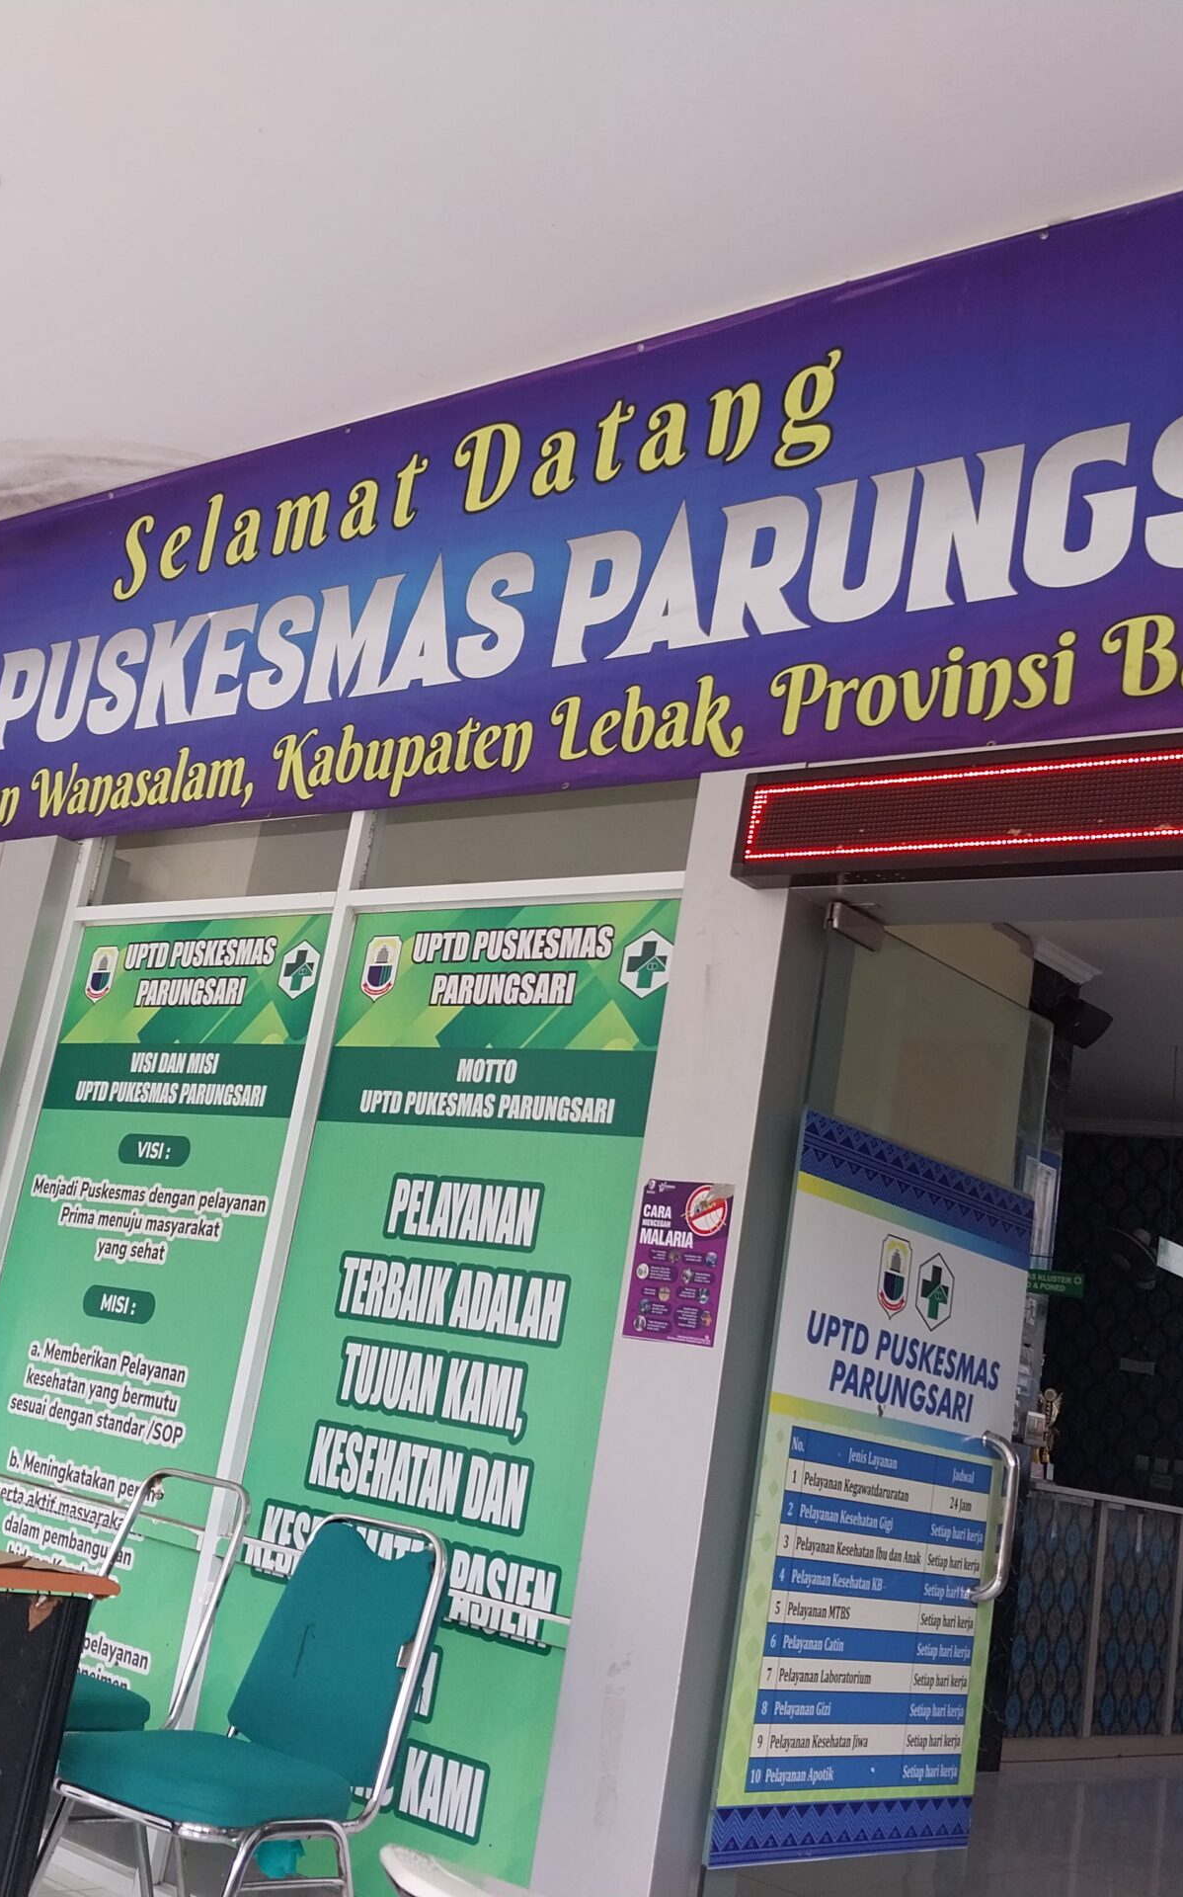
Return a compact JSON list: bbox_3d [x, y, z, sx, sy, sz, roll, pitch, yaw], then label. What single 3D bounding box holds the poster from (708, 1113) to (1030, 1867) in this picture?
[{"bbox_3d":[0.609,1.106,3.864,0.020,1.379,0.900,-3,-19,42],"label":"poster"}]

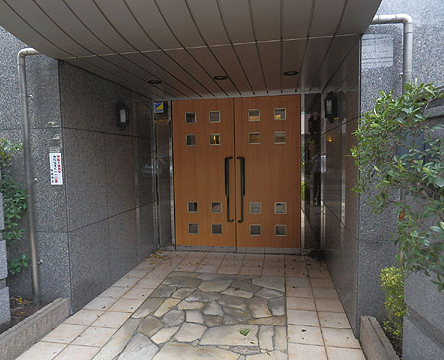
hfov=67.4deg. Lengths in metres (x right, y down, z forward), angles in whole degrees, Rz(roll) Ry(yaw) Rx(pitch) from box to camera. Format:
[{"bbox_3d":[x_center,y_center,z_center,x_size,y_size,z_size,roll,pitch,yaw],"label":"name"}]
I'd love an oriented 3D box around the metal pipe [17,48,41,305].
[{"bbox_3d":[-1.771,0.002,3.166,0.224,2.440,0.085,0,4,10],"label":"metal pipe"}]

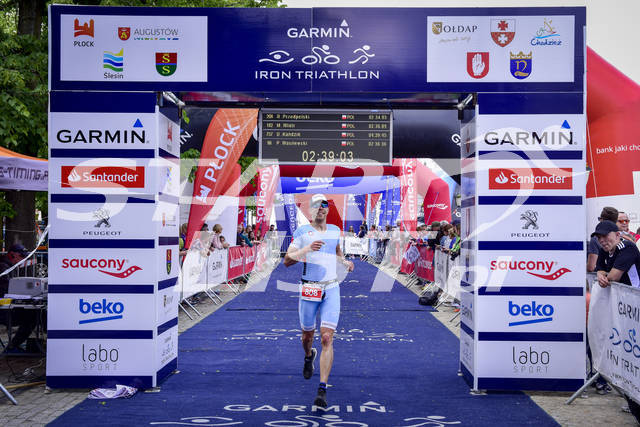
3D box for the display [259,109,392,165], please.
[{"bbox_3d":[0.064,-0.814,8.300,1.410,0.585,0.120,0,-1,2],"label":"display"}]

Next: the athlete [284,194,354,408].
[{"bbox_3d":[-0.004,0.760,6.870,0.610,1.810,0.660,0,-1,0],"label":"athlete"}]

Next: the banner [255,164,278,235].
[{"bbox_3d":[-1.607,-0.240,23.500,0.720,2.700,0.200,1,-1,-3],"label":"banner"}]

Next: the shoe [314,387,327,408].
[{"bbox_3d":[0.012,1.528,6.520,0.105,0.125,0.285,0,-1,4],"label":"shoe"}]

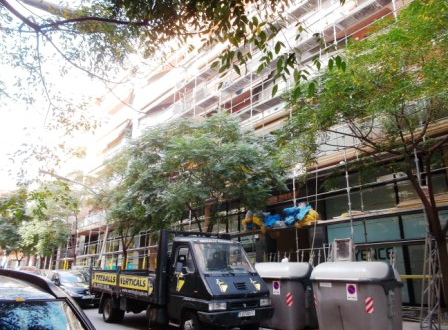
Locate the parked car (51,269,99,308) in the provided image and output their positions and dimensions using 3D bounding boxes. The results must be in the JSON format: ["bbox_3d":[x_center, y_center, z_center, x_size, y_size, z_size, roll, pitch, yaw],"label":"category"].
[{"bbox_3d":[-6.652,5.512,16.324,1.760,1.470,4.200,14,-21,-35],"label":"parked car"}]

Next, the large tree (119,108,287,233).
[{"bbox_3d":[-0.736,1.474,12.770,5.800,7.000,5.600,1,-18,0],"label":"large tree"}]

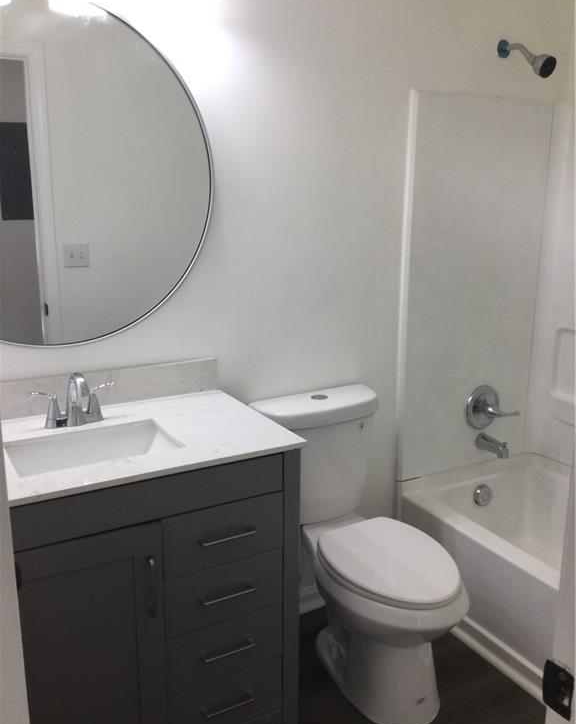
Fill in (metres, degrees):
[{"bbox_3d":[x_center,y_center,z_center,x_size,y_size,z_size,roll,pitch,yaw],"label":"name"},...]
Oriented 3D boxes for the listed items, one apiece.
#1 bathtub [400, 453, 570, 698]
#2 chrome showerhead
[{"bbox_3d":[1.087,0.780,2.171,0.713,0.423,1.506,-7,15,-28],"label":"bathtub"},{"bbox_3d":[0.821,-1.038,2.346,0.065,0.155,0.234,-7,15,-28],"label":"chrome showerhead"}]

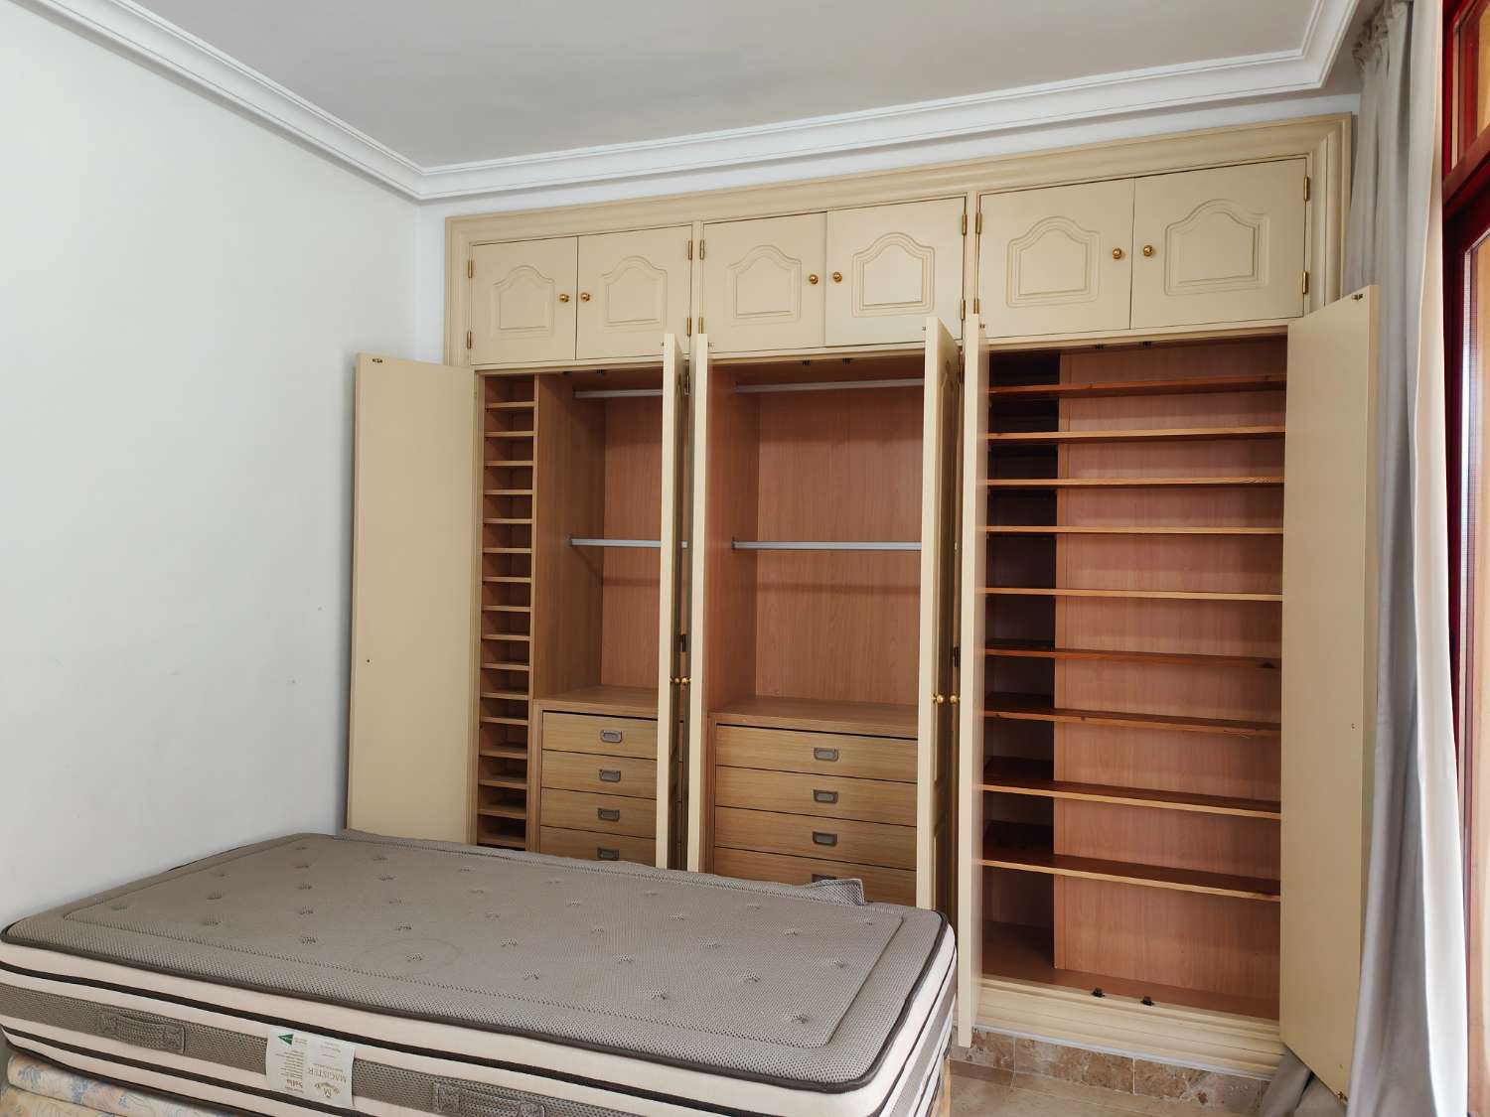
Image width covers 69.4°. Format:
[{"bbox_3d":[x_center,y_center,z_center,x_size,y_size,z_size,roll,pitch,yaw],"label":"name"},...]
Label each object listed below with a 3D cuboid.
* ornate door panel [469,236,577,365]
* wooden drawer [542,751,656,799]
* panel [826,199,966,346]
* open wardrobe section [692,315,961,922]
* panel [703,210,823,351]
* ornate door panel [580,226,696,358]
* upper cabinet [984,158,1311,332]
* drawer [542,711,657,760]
[{"bbox_3d":[-0.734,-0.855,3.599,0.410,0.406,0.031,1,0,21],"label":"ornate door panel"},{"bbox_3d":[-0.355,0.694,3.622,0.489,0.125,0.426,1,0,21],"label":"wooden drawer"},{"bbox_3d":[0.437,-0.830,3.151,0.408,0.406,0.031,1,0,21],"label":"panel"},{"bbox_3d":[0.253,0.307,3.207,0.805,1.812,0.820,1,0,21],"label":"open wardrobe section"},{"bbox_3d":[0.060,-0.837,3.295,0.400,0.404,0.031,1,0,21],"label":"panel"},{"bbox_3d":[-0.353,-0.845,3.453,0.407,0.405,0.031,1,0,21],"label":"ornate door panel"},{"bbox_3d":[1.105,-0.798,3.046,0.805,0.396,0.501,1,0,21],"label":"upper cabinet"},{"bbox_3d":[-0.353,0.568,3.622,0.489,0.127,0.426,1,0,21],"label":"drawer"}]

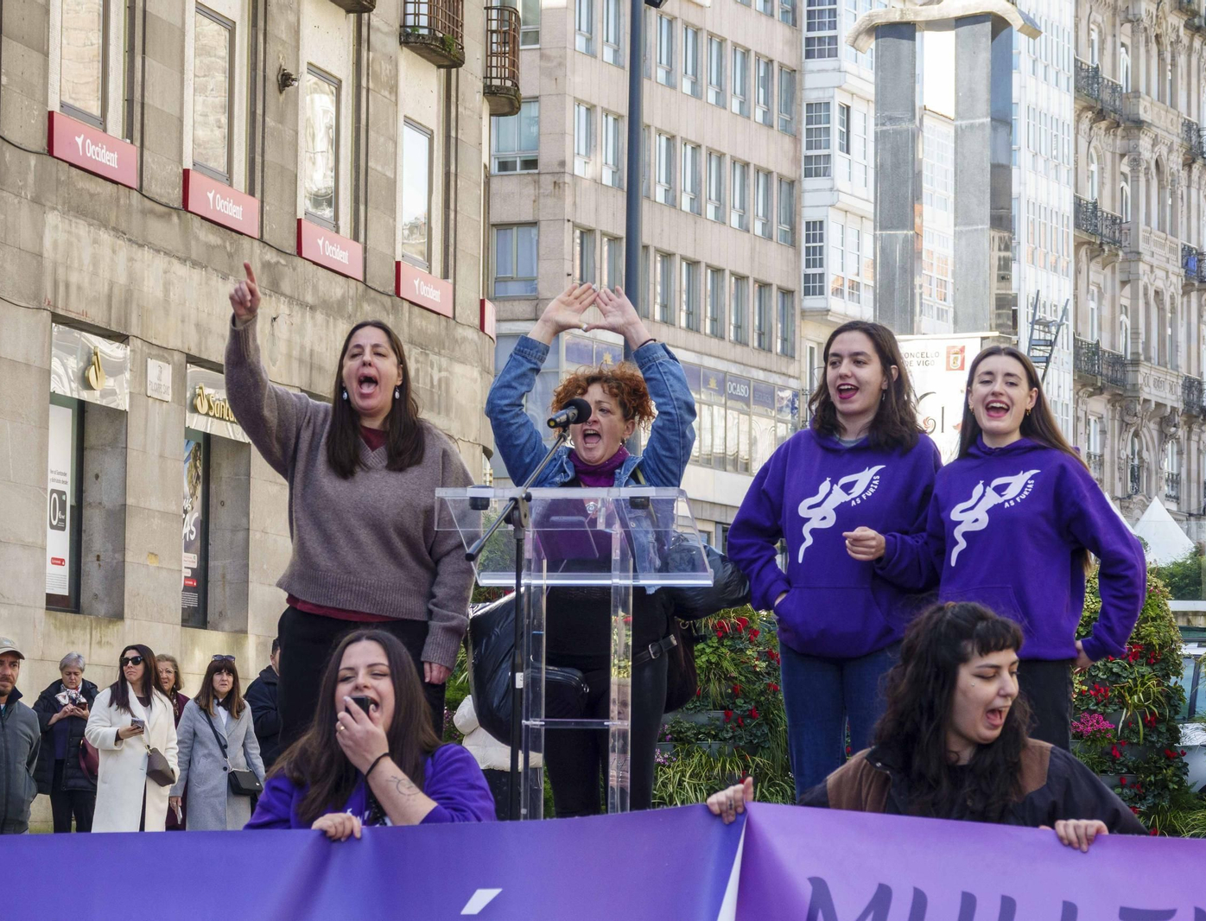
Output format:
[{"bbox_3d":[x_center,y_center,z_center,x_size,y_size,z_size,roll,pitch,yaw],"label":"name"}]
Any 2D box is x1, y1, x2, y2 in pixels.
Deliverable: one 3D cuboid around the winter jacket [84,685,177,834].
[{"bbox_3d":[-2.760,1.864,23.959,0.520,1.120,0.340,2,-4,-14],"label":"winter jacket"}]

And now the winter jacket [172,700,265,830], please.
[{"bbox_3d":[-2.296,1.932,24.463,0.520,1.020,0.320,1,-4,-8],"label":"winter jacket"}]

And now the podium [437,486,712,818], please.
[{"bbox_3d":[-0.069,0.666,9.757,0.590,1.180,0.500,0,-4,10],"label":"podium"}]

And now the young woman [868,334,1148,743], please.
[{"bbox_3d":[1.010,0.539,10.290,0.660,1.660,0.420,-1,-4,22],"label":"young woman"}]

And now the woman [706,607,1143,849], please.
[{"bbox_3d":[0.553,1.000,7.096,0.750,1.500,0.520,1,-4,0],"label":"woman"}]

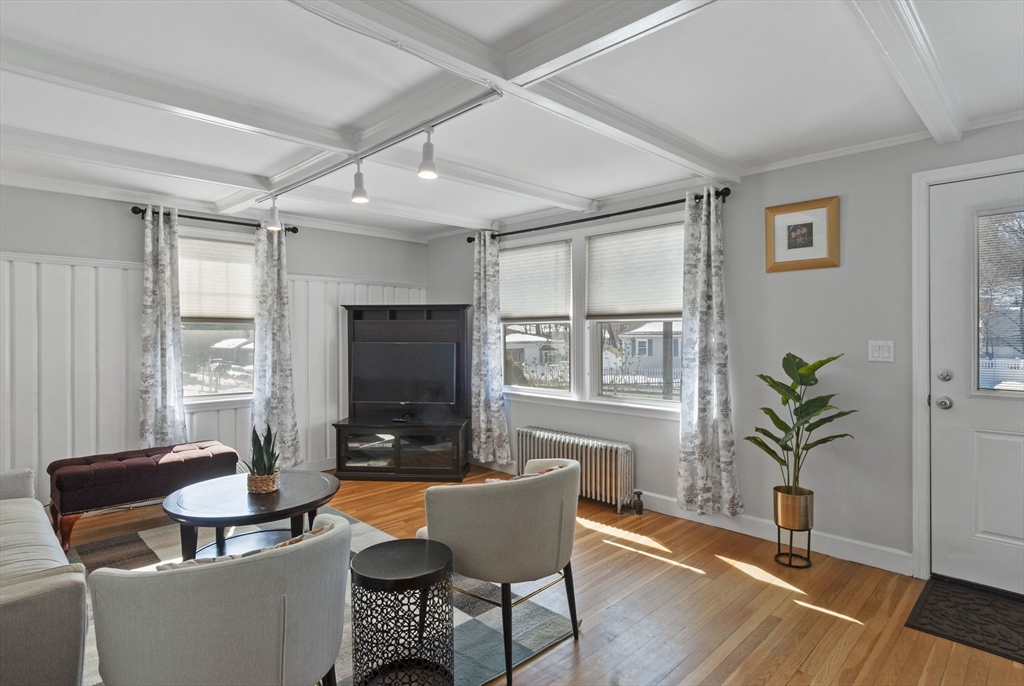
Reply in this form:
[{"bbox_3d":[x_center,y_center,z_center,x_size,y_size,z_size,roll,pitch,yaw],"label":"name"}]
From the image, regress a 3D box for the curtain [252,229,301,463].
[{"bbox_3d":[-2.050,0.033,4.442,0.394,2.161,0.130,-1,1,-42],"label":"curtain"}]

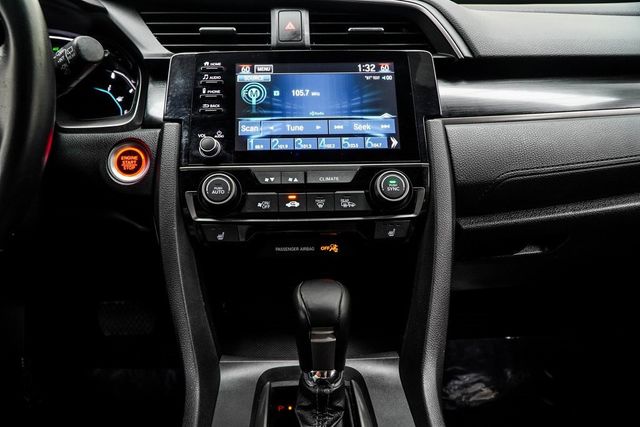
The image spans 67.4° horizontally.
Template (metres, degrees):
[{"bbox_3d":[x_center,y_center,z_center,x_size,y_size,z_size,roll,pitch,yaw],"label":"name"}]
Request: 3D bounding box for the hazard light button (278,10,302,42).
[{"bbox_3d":[-0.031,-0.194,0.505,0.025,0.036,0.012,-1,-10,-3],"label":"hazard light button"}]

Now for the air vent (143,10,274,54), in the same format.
[{"bbox_3d":[-0.121,-0.190,0.520,0.136,0.045,0.030,-1,-10,-3],"label":"air vent"}]

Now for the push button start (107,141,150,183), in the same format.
[{"bbox_3d":[-0.195,-0.052,0.499,0.046,0.048,0.015,3,-11,11],"label":"push button start"}]

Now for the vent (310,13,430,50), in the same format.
[{"bbox_3d":[0.054,-0.193,0.529,0.130,0.046,0.030,-1,-10,-3],"label":"vent"}]

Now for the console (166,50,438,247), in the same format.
[{"bbox_3d":[-0.015,-0.062,0.466,0.253,0.199,0.060,-1,-16,-3],"label":"console"}]

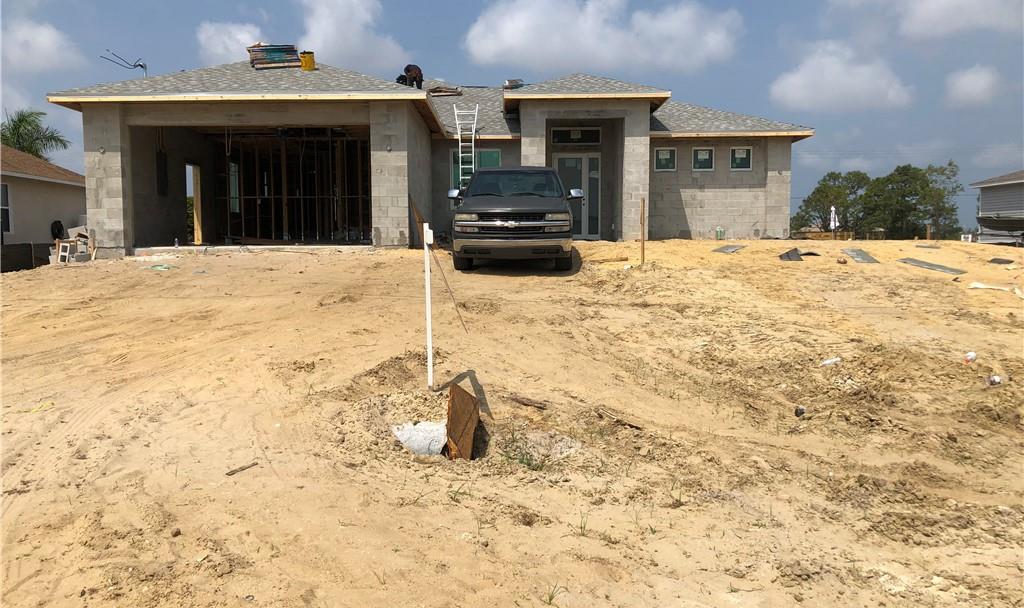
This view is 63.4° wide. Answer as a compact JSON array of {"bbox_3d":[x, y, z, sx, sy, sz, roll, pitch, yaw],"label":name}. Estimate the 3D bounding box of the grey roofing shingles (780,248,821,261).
[{"bbox_3d":[5.311,-0.905,15.300,0.780,0.170,0.500,0,4,0],"label":"grey roofing shingles"}]

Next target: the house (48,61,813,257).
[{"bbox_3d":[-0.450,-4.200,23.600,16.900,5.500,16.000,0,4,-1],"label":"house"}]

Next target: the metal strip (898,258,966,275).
[{"bbox_3d":[7.450,-0.680,14.800,0.330,0.050,2.500,1,8,6],"label":"metal strip"}]

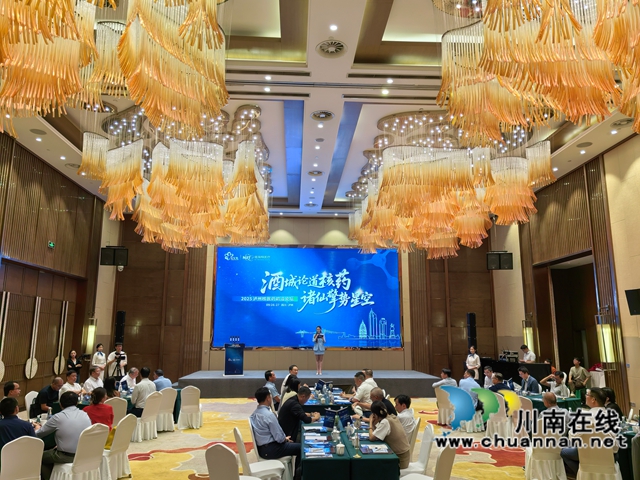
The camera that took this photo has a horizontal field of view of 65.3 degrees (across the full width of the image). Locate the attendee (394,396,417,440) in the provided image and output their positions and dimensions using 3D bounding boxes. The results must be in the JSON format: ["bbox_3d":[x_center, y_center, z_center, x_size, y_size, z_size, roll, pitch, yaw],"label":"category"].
[{"bbox_3d":[0.926,2.701,6.618,0.780,1.270,0.500,-3,-11,14],"label":"attendee"}]

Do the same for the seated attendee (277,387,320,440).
[{"bbox_3d":[-0.337,3.020,8.182,0.820,1.220,0.560,2,-11,-11],"label":"seated attendee"}]

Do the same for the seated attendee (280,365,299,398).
[{"bbox_3d":[-0.715,3.606,11.612,0.780,1.340,0.520,1,-11,-3],"label":"seated attendee"}]

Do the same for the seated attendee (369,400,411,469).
[{"bbox_3d":[0.785,2.598,6.019,0.780,1.250,0.500,-4,-11,19],"label":"seated attendee"}]

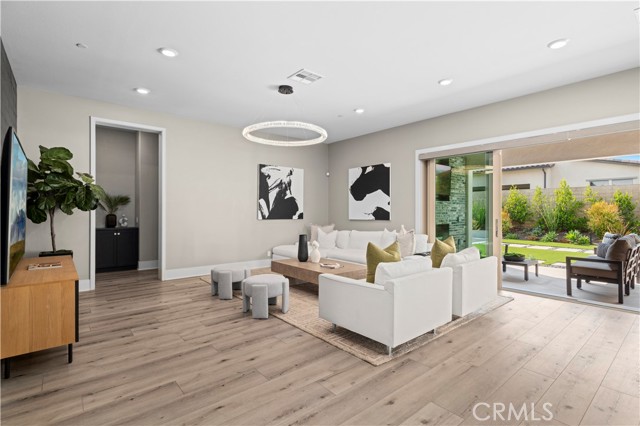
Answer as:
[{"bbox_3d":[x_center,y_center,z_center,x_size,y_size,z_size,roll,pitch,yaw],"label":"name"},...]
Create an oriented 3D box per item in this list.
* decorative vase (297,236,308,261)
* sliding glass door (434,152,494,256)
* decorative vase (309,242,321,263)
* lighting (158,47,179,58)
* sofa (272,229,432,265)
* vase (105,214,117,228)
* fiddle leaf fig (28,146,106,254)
[{"bbox_3d":[-0.285,0.617,5.246,0.177,0.472,0.177,0,1,-39],"label":"decorative vase"},{"bbox_3d":[2.535,0.088,5.379,0.100,2.304,1.242,0,1,-39],"label":"sliding glass door"},{"bbox_3d":[-0.070,0.670,5.179,0.165,0.374,0.141,0,1,-39],"label":"decorative vase"},{"bbox_3d":[-1.642,-1.733,3.297,0.190,0.030,0.190,0,1,-39],"label":"lighting"},{"bbox_3d":[0.556,0.802,6.064,1.728,0.845,3.008,0,1,-39],"label":"sofa"},{"bbox_3d":[-4.368,0.172,6.329,0.195,0.280,0.195,0,1,-39],"label":"vase"},{"bbox_3d":[-3.458,0.163,4.070,0.934,2.125,0.973,0,1,-39],"label":"fiddle leaf fig"}]

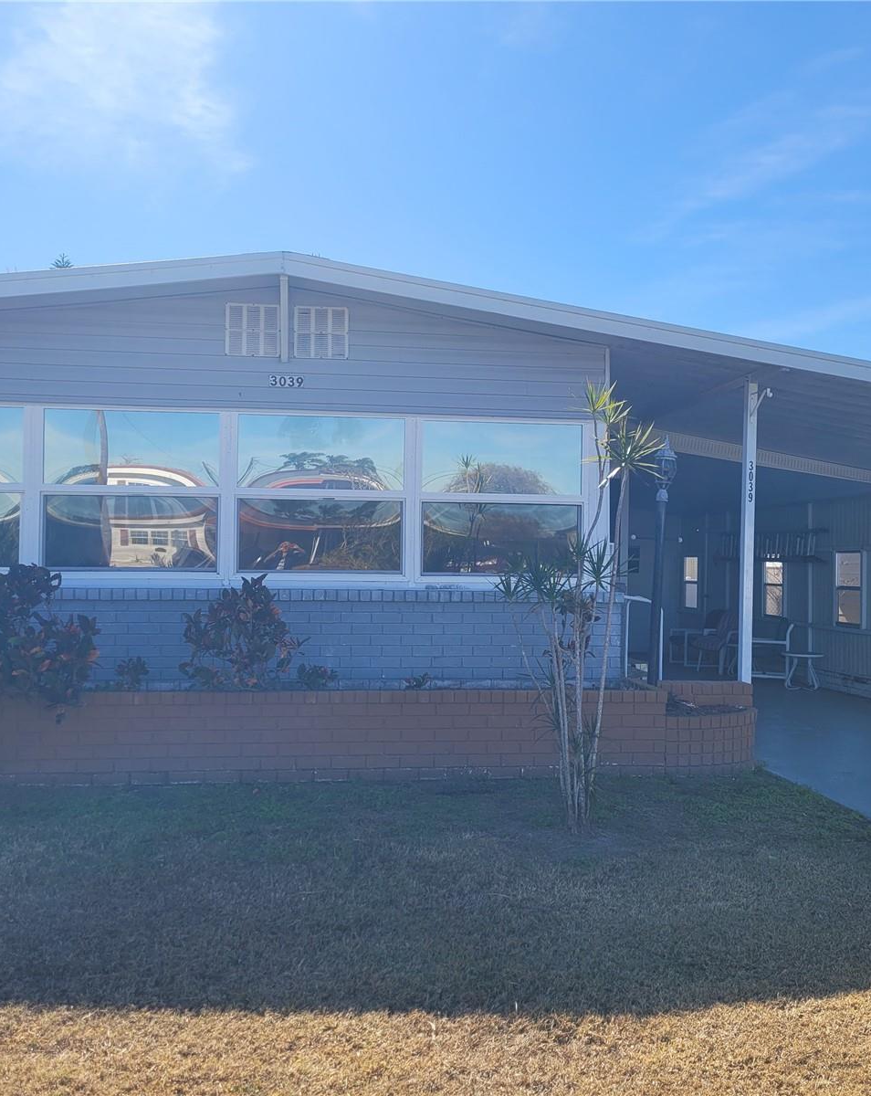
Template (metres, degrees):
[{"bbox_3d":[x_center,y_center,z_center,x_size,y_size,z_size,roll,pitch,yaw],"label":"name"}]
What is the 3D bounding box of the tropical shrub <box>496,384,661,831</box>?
[{"bbox_3d":[0.913,0.381,7.050,1.020,2.840,0.920,1,-1,0],"label":"tropical shrub"}]

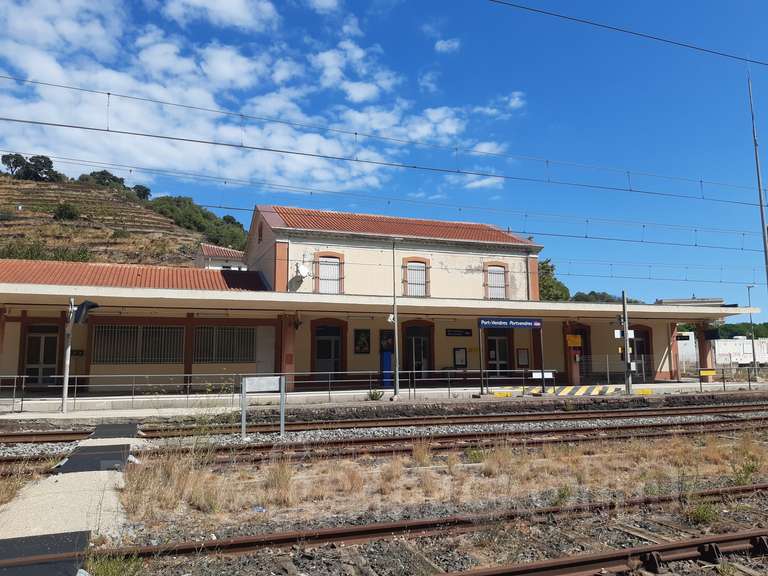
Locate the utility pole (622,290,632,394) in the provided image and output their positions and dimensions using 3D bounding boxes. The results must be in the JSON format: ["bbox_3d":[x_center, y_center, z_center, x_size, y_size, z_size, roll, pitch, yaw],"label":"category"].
[{"bbox_3d":[10.307,2.291,24.456,0.170,4.360,0.170,2,-7,-19],"label":"utility pole"}]

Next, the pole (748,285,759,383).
[{"bbox_3d":[23.671,2.918,37.044,0.150,6.075,0.150,2,-7,-19],"label":"pole"}]

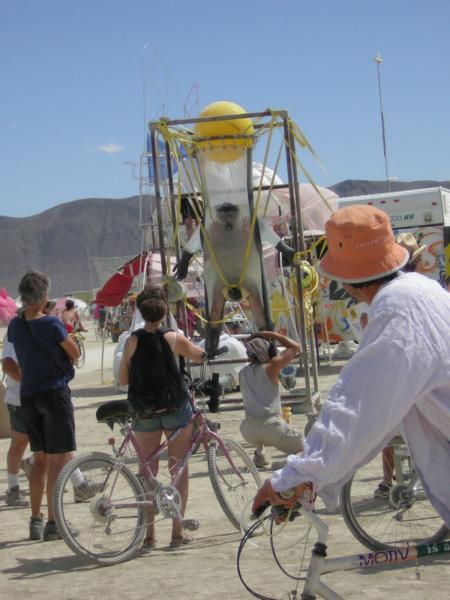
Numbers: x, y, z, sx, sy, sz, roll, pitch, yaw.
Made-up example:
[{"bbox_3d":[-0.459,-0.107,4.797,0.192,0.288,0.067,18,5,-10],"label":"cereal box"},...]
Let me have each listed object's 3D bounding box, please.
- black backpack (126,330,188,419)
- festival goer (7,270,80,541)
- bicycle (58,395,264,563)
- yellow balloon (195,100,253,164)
[{"bbox_3d":[-0.409,0.439,11.340,0.330,0.520,0.220,-4,0,16],"label":"black backpack"},{"bbox_3d":[-1.204,0.693,12.350,0.480,1.740,0.370,-4,0,28],"label":"festival goer"},{"bbox_3d":[-0.358,1.012,11.220,1.700,1.020,0.560,-4,-12,-42],"label":"bicycle"},{"bbox_3d":[-0.005,-1.674,18.600,0.600,0.600,0.600,-4,0,0],"label":"yellow balloon"}]

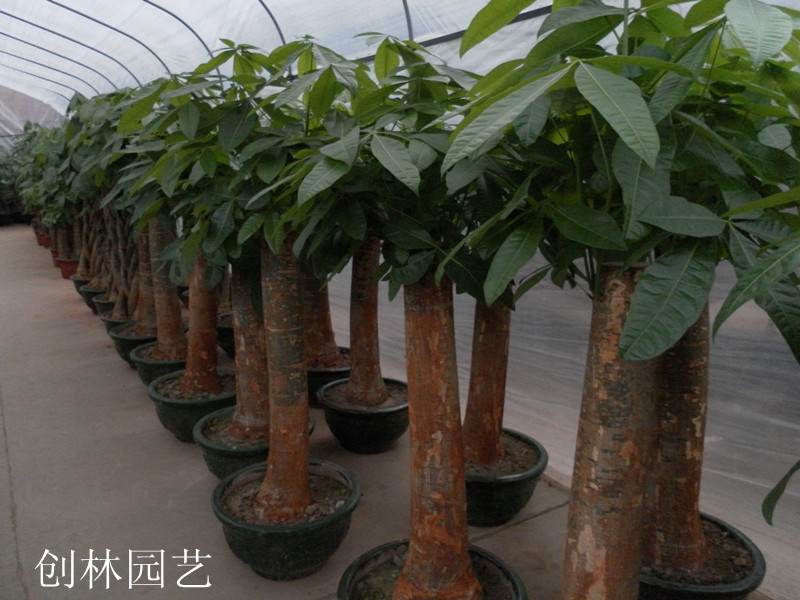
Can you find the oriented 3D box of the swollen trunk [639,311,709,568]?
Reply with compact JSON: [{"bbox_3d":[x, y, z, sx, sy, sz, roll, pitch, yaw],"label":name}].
[{"bbox_3d":[0.730,0.331,1.672,0.168,0.744,0.168,2,10,0],"label":"swollen trunk"}]

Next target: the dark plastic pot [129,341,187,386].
[{"bbox_3d":[-1.157,0.375,3.339,0.420,0.223,0.420,1,11,0],"label":"dark plastic pot"}]

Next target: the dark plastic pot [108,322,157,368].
[{"bbox_3d":[-1.466,0.283,3.793,0.420,0.223,0.420,1,11,0],"label":"dark plastic pot"}]

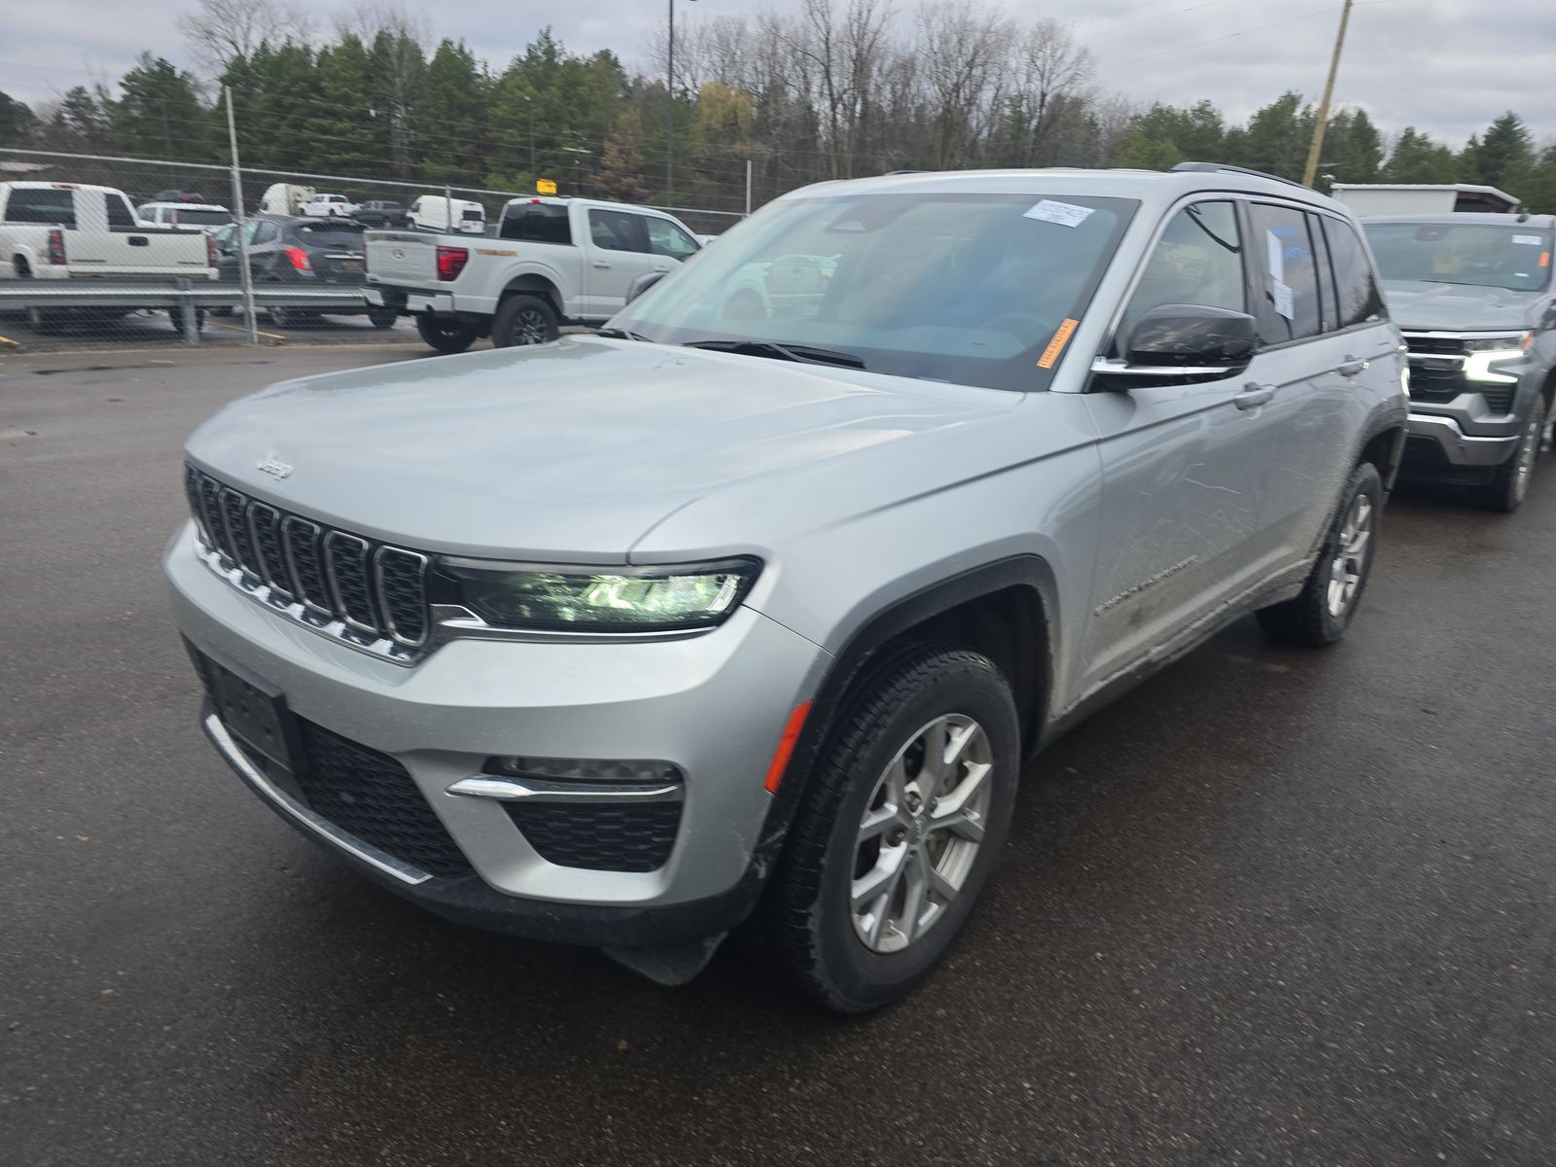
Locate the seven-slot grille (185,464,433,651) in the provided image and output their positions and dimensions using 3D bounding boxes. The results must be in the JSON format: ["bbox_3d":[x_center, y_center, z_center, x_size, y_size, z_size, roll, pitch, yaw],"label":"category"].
[{"bbox_3d":[-0.923,-0.072,1.937,1.000,0.180,0.100,17,23,40],"label":"seven-slot grille"}]

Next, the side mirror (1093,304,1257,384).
[{"bbox_3d":[0.921,-0.547,2.394,0.270,0.190,0.200,17,23,40],"label":"side mirror"}]

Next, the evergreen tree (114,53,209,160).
[{"bbox_3d":[-37.979,-27.804,64.914,5.215,9.813,5.215,-8,20,-28],"label":"evergreen tree"}]

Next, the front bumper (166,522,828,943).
[{"bbox_3d":[-0.808,0.233,2.177,1.930,0.590,0.600,17,23,40],"label":"front bumper"}]

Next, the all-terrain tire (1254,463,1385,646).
[{"bbox_3d":[2.225,-0.142,4.240,0.265,0.760,0.770,17,23,40],"label":"all-terrain tire"}]

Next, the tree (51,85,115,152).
[{"bbox_3d":[-47.021,-29.497,71.010,3.724,8.696,3.724,-9,21,-31],"label":"tree"}]

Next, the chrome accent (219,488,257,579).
[{"bbox_3d":[-1.050,-0.100,2.023,0.115,0.165,0.040,17,23,40],"label":"chrome accent"}]

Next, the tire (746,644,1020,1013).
[{"bbox_3d":[0.216,0.467,2.147,0.265,0.760,0.770,17,23,40],"label":"tire"}]

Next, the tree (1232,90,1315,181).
[{"bbox_3d":[28.634,-23.196,62.000,4.364,11.474,4.364,9,19,22],"label":"tree"}]

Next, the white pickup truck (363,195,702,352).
[{"bbox_3d":[-2.672,-4.316,14.563,2.080,2.020,5.890,17,23,38],"label":"white pickup truck"}]

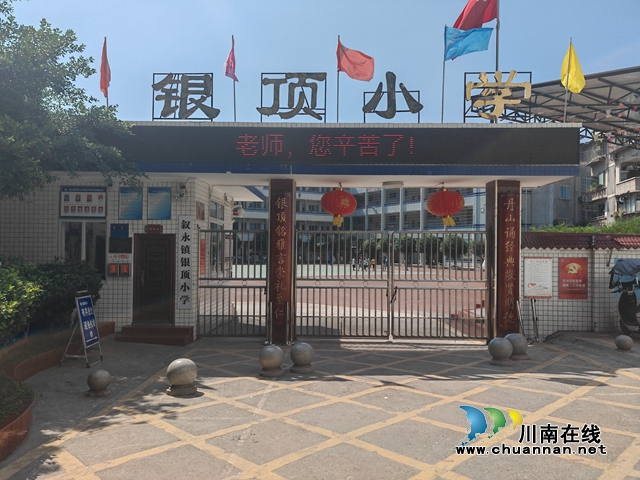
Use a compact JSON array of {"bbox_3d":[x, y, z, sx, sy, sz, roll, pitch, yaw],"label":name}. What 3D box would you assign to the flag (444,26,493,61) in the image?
[{"bbox_3d":[3.147,-4.164,10.578,1.000,0.710,0.250,1,-1,1],"label":"flag"}]

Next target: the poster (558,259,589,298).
[{"bbox_3d":[5.204,0.797,10.250,0.602,0.842,0.020,1,-1,3],"label":"poster"}]

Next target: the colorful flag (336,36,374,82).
[{"bbox_3d":[0.763,-3.834,10.633,0.800,0.920,0.350,1,-1,1],"label":"colorful flag"}]

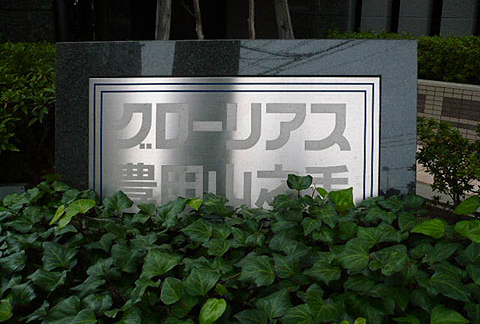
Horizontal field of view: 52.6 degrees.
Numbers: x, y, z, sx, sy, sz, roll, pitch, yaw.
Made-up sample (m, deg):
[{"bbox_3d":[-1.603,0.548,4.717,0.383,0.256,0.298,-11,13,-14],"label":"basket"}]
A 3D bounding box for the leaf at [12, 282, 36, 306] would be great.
[{"bbox_3d":[-0.555,0.341,1.250,0.062,0.030,0.058,11,49,2],"label":"leaf"}]

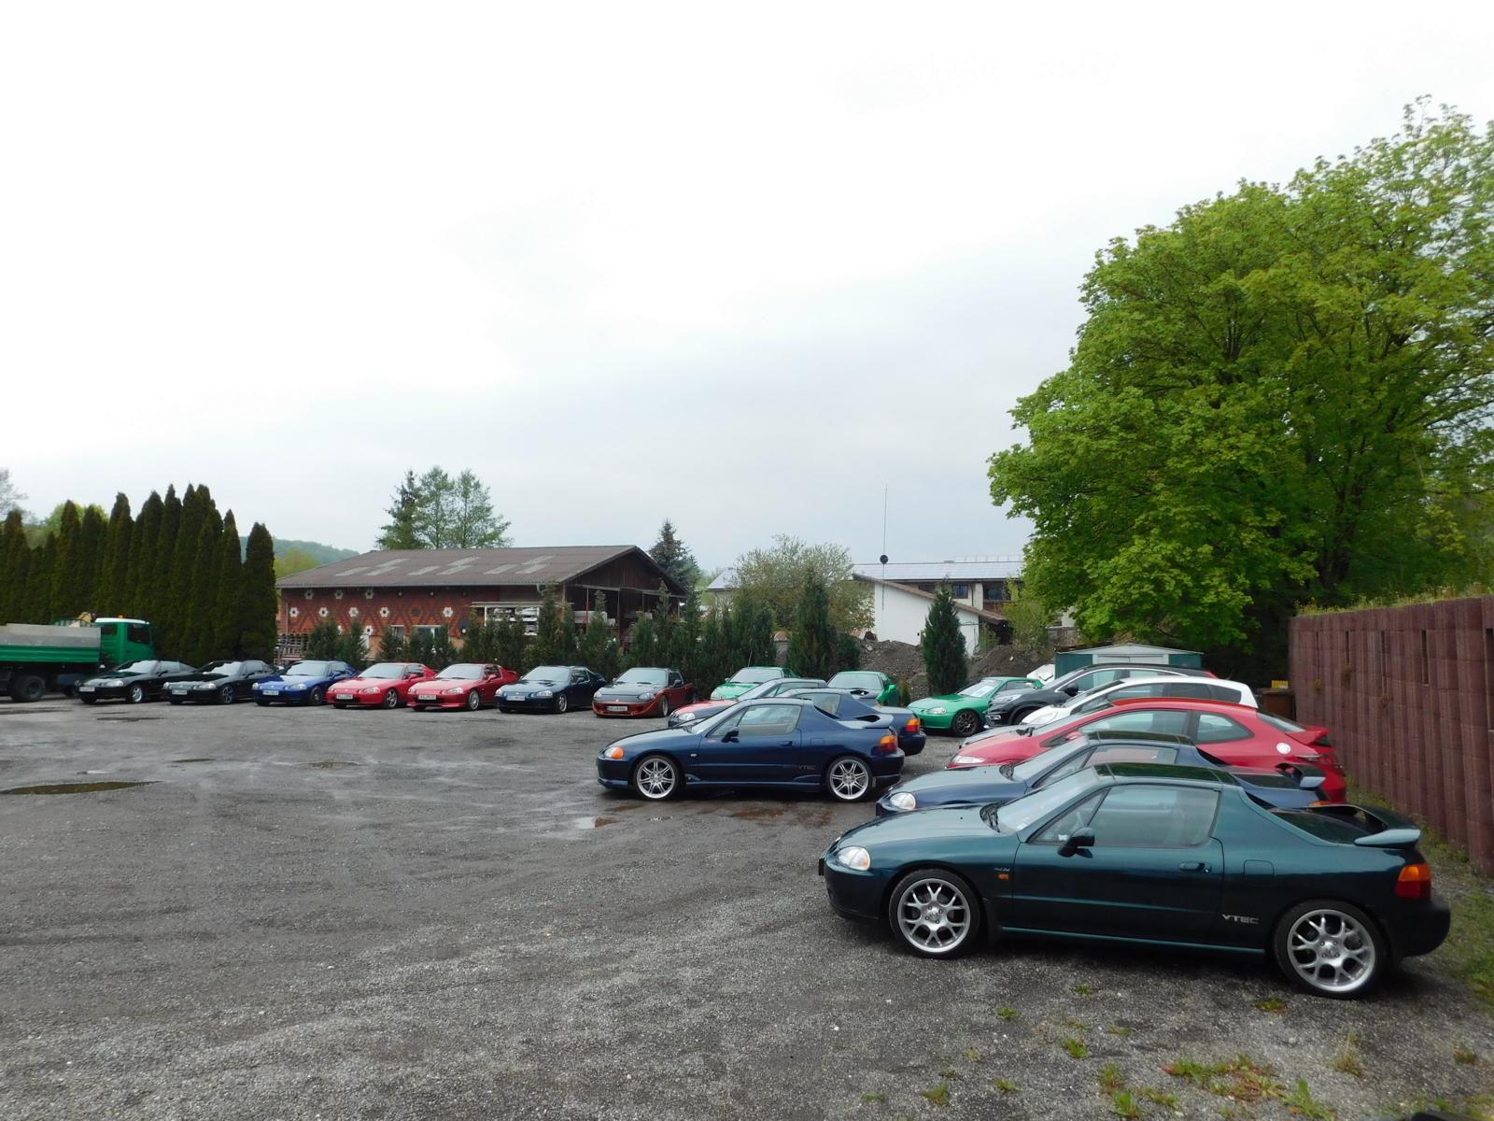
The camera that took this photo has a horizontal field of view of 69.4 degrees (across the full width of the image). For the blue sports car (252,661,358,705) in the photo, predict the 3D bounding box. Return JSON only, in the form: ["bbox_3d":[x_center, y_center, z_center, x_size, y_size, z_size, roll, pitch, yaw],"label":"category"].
[{"bbox_3d":[-12.139,3.453,30.584,1.710,1.250,4.000,-1,-4,14],"label":"blue sports car"}]

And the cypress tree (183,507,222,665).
[{"bbox_3d":[-18.494,1.332,36.588,1.300,6.400,1.300,3,-5,-27],"label":"cypress tree"}]

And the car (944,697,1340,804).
[{"bbox_3d":[4.475,2.274,12.533,4.270,1.440,1.790,-1,-4,18],"label":"car"}]

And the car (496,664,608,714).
[{"bbox_3d":[-4.979,3.344,28.339,1.710,1.250,4.000,-1,-4,17],"label":"car"}]

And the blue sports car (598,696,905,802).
[{"bbox_3d":[0.079,2.426,14.230,4.000,1.240,1.710,0,-4,-1],"label":"blue sports car"}]

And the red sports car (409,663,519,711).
[{"bbox_3d":[-7.694,3.479,30.013,1.710,1.240,4.000,-1,-4,16],"label":"red sports car"}]

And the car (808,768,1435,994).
[{"bbox_3d":[2.570,2.070,7.630,4.000,1.230,1.720,-1,-4,15],"label":"car"}]

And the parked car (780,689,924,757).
[{"bbox_3d":[0.846,2.634,17.114,4.000,1.250,1.710,0,-4,-1],"label":"parked car"}]

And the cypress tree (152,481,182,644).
[{"bbox_3d":[-20.076,0.970,37.314,1.150,7.200,1.150,3,-5,-28],"label":"cypress tree"}]

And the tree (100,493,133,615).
[{"bbox_3d":[-21.933,1.125,37.499,1.200,6.700,1.200,3,-4,-30],"label":"tree"}]

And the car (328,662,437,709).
[{"bbox_3d":[-10.088,3.554,30.767,1.710,1.260,4.000,-1,-4,17],"label":"car"}]

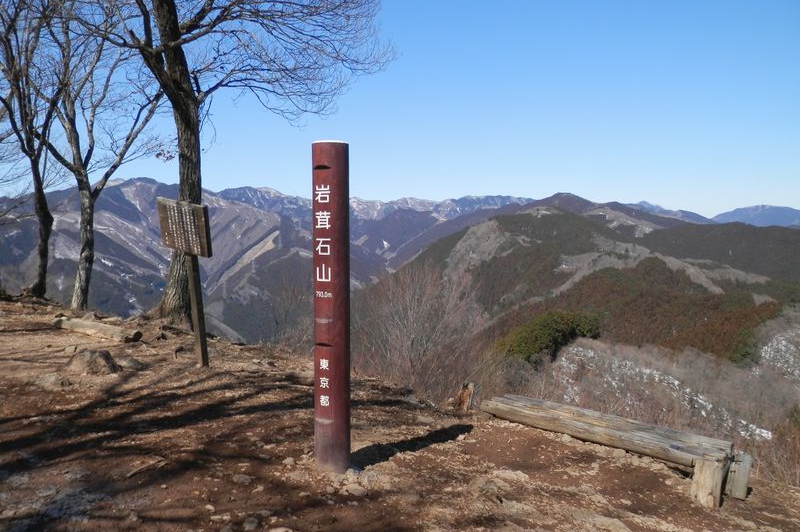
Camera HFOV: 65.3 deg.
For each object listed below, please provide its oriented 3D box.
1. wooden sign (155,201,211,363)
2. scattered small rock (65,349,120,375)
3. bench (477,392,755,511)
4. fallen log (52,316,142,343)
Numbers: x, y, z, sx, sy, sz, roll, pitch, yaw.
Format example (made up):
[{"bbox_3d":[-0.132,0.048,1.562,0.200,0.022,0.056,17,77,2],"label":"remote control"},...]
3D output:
[{"bbox_3d":[-2.075,0.194,6.285,0.630,1.680,0.140,0,9,30],"label":"wooden sign"},{"bbox_3d":[-3.080,0.952,6.250,0.480,0.190,0.380,0,4,0],"label":"scattered small rock"},{"bbox_3d":[1.430,1.247,4.431,1.830,0.300,0.370,4,6,41],"label":"bench"},{"bbox_3d":[-3.800,0.782,7.800,1.470,0.160,0.190,3,5,25],"label":"fallen log"}]

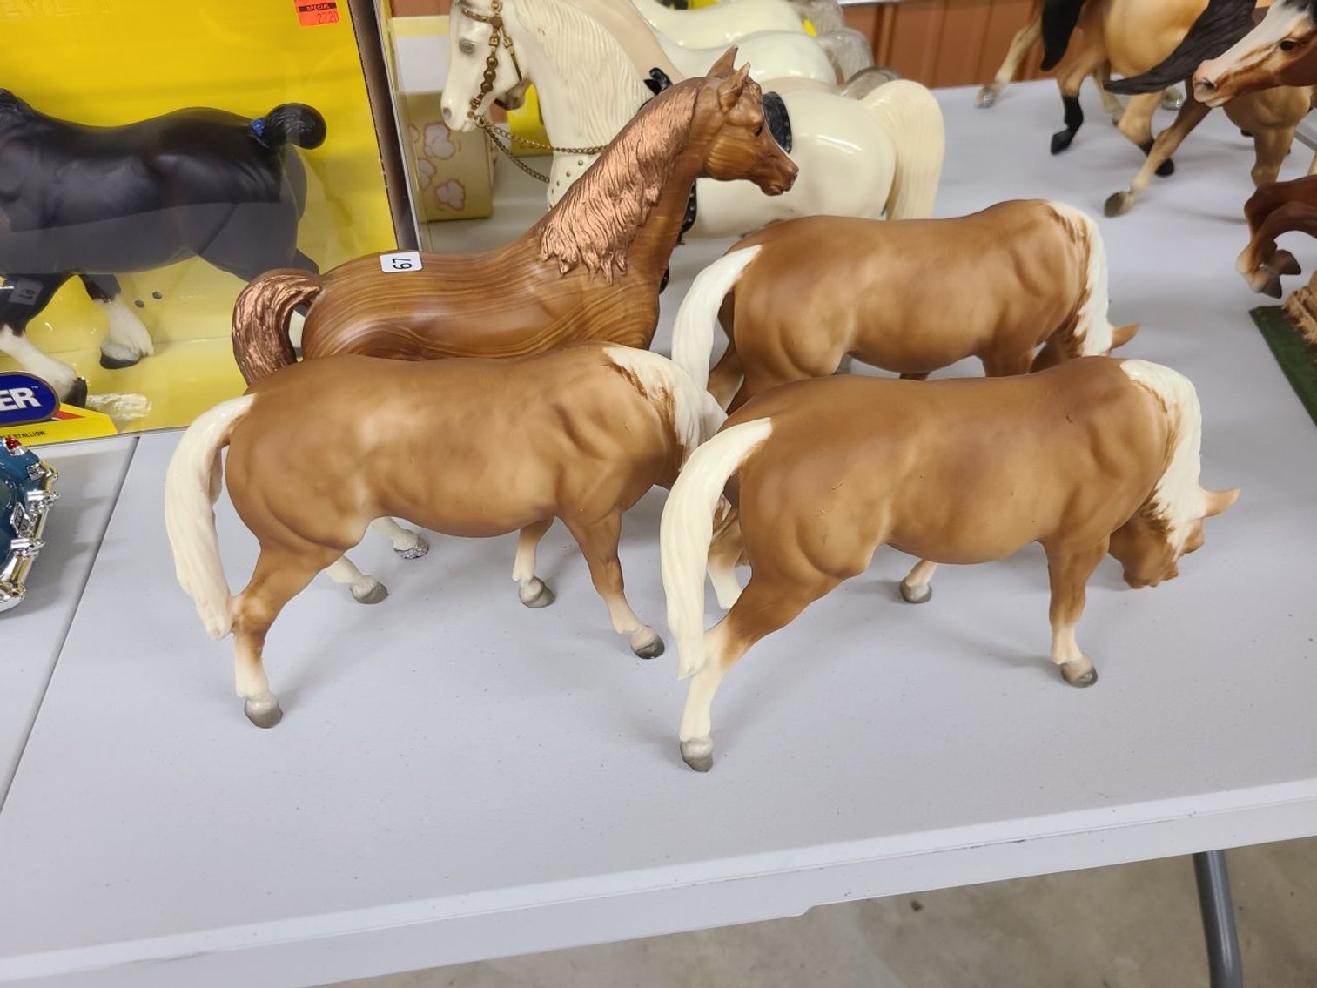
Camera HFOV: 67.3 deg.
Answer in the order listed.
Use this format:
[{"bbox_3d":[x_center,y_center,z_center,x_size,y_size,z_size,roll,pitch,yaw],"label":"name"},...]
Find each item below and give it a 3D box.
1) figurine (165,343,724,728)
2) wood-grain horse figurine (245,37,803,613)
[{"bbox_3d":[-0.069,0.006,0.426,0.253,0.162,0.084,-6,43,-4],"label":"figurine"},{"bbox_3d":[-0.063,-0.082,0.472,0.266,0.230,0.072,-10,43,-9],"label":"wood-grain horse figurine"}]

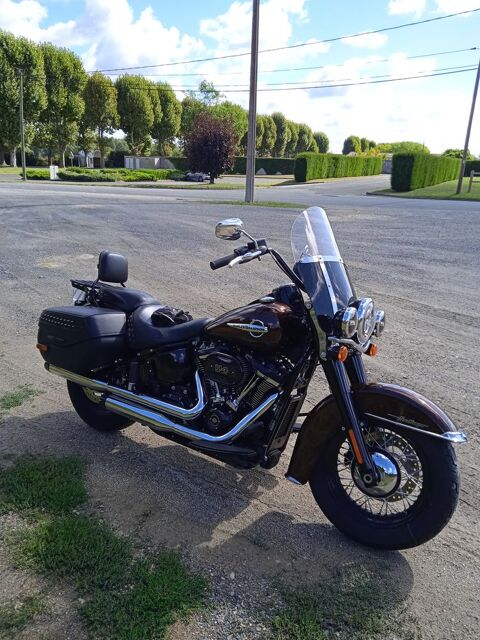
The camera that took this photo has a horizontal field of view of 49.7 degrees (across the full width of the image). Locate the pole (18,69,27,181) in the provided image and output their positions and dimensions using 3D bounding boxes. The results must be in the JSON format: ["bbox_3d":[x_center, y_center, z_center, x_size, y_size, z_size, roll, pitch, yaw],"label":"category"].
[{"bbox_3d":[-14.630,-13.038,34.822,0.320,7.080,0.320,1,17,0],"label":"pole"}]

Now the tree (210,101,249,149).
[{"bbox_3d":[-2.028,-34.360,96.152,7.021,11.859,7.021,1,17,0],"label":"tree"}]

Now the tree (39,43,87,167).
[{"bbox_3d":[-21.330,-25.662,62.387,5.910,14.010,5.910,1,17,0],"label":"tree"}]

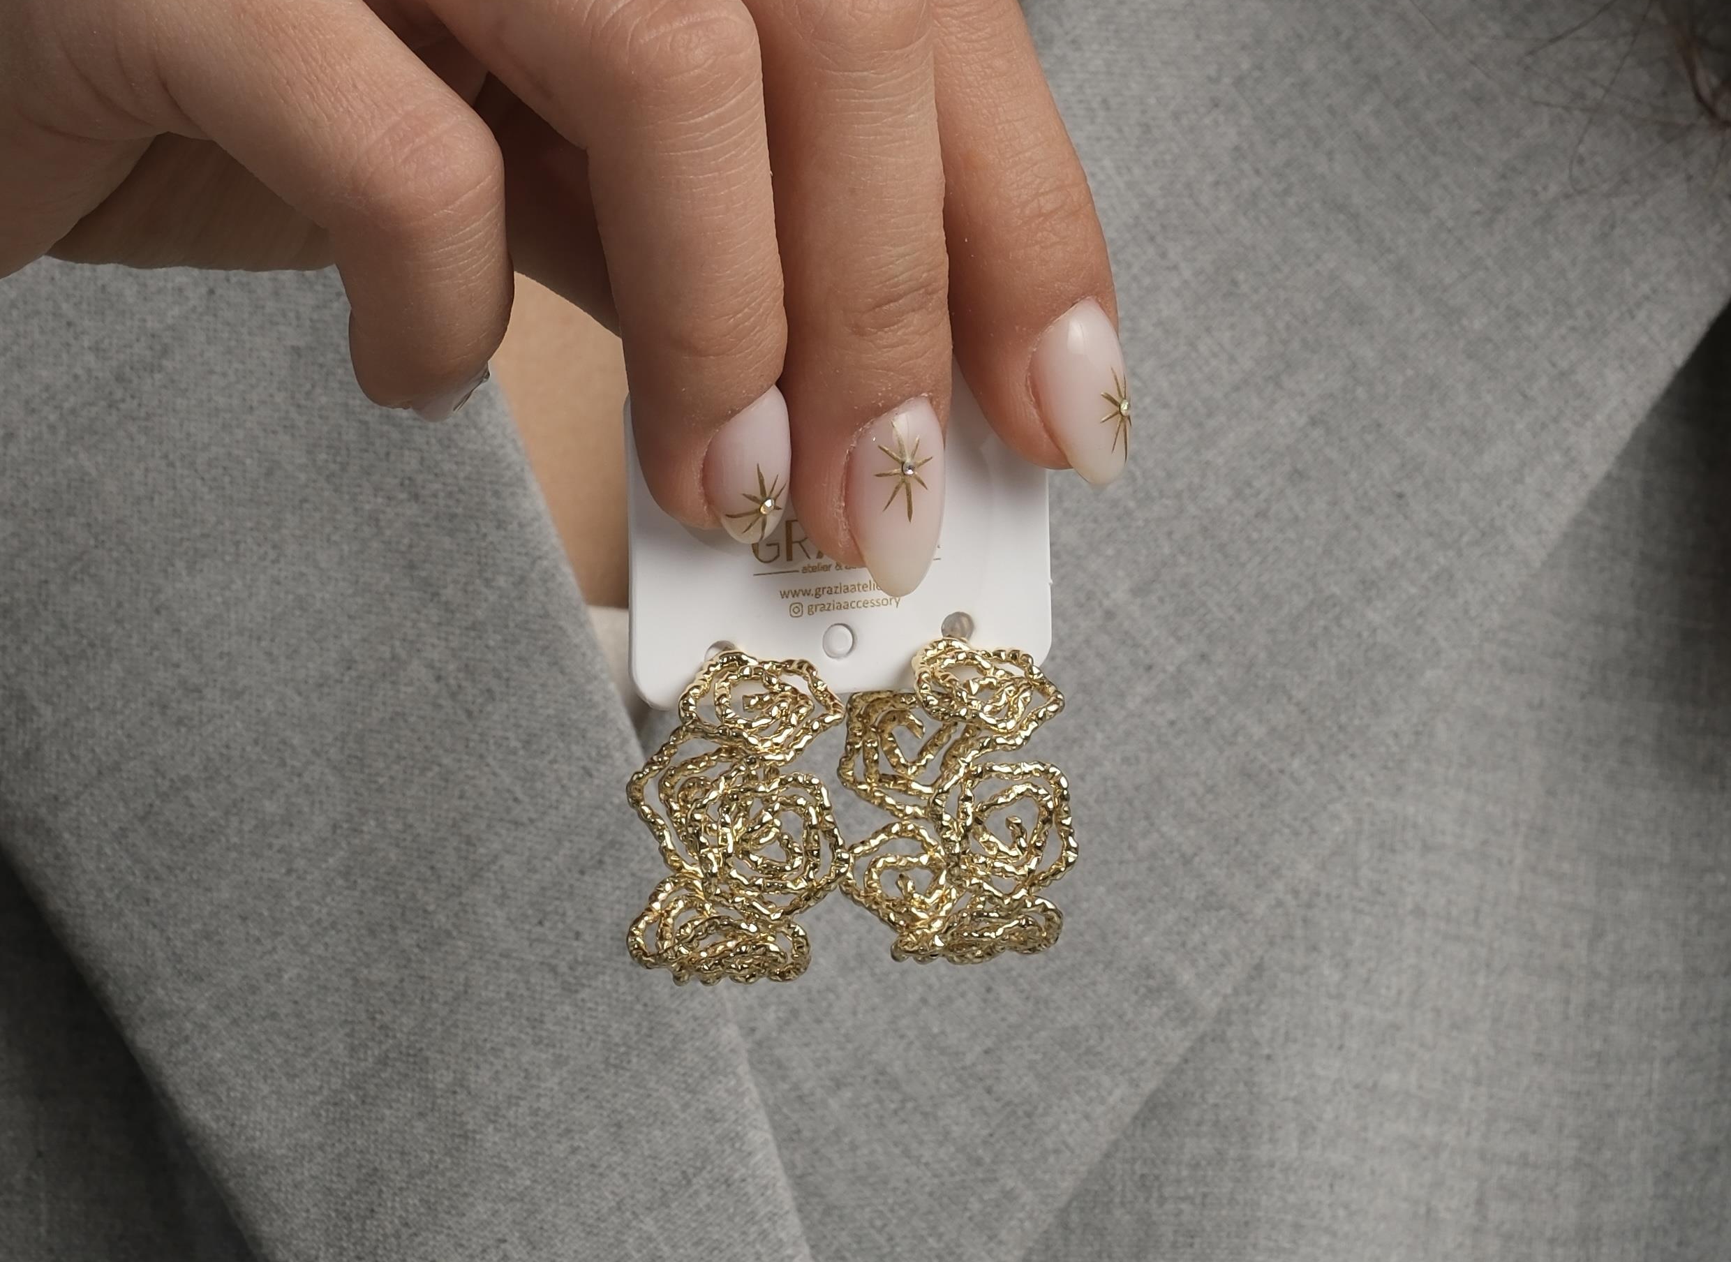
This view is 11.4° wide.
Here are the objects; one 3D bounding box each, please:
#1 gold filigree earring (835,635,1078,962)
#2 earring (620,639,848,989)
[{"bbox_3d":[0.009,0.017,0.870,0.022,0.033,0.024,2,0,0],"label":"gold filigree earring"},{"bbox_3d":[-0.013,0.018,0.870,0.021,0.034,0.024,7,0,-5],"label":"earring"}]

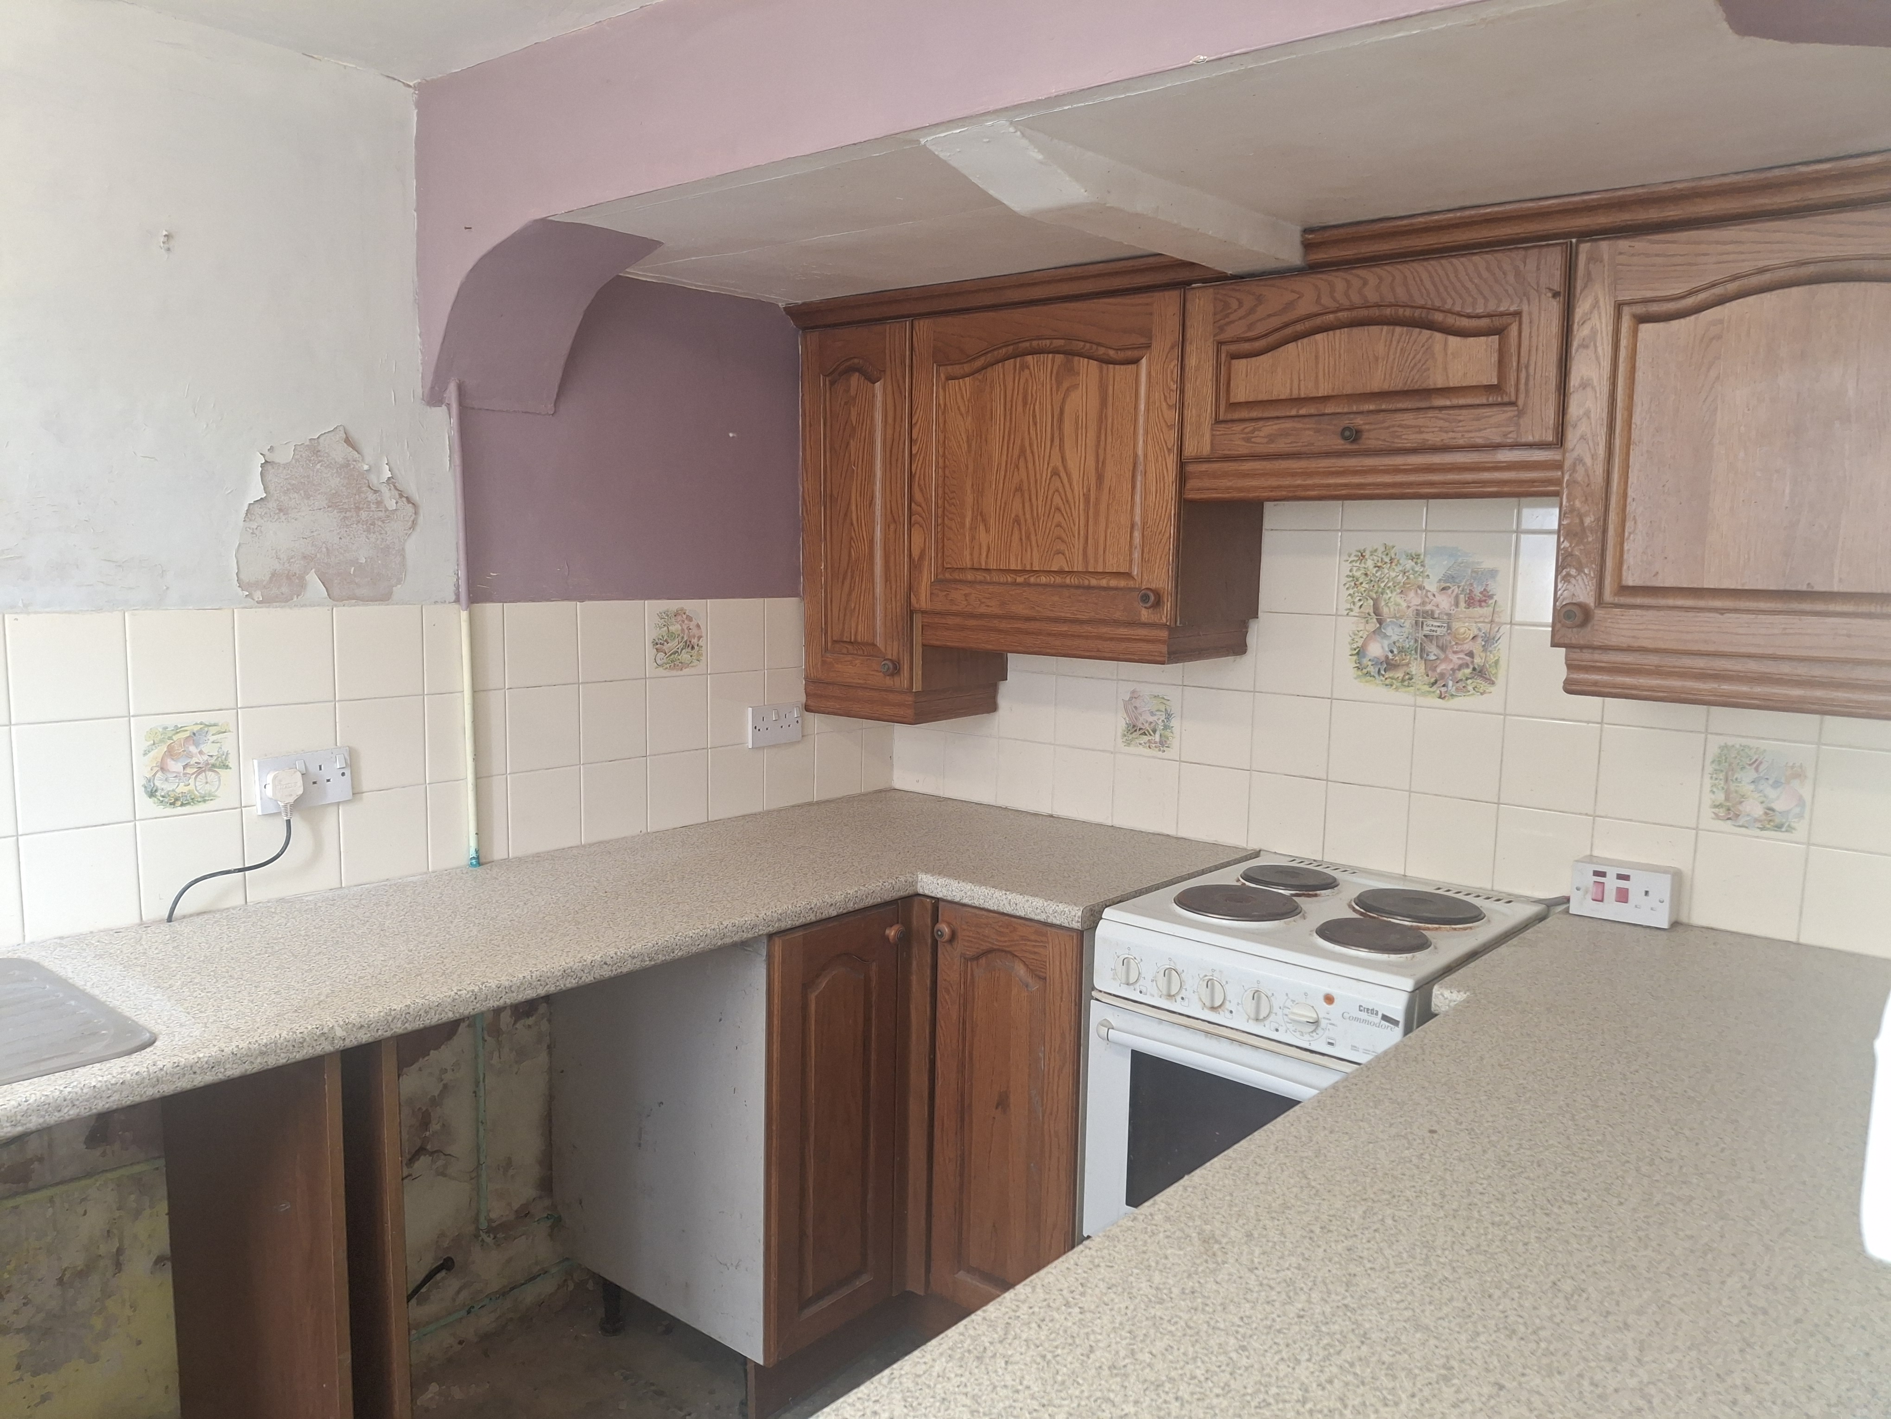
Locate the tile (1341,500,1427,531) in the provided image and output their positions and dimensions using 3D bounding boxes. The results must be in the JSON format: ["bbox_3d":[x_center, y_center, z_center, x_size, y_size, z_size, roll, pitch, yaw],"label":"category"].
[{"bbox_3d":[0.762,-0.385,2.366,0.149,0.149,0.009,7,9,39],"label":"tile"}]

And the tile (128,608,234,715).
[{"bbox_3d":[-1.116,-0.069,1.999,0.009,0.149,0.149,7,9,41],"label":"tile"}]

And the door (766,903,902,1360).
[{"bbox_3d":[-0.186,0.689,2.267,0.025,0.712,0.285,7,9,40],"label":"door"}]

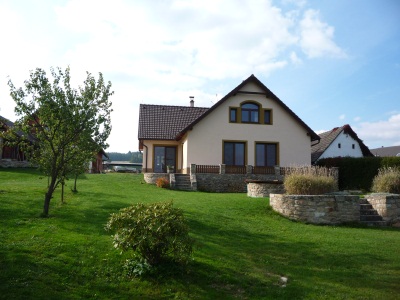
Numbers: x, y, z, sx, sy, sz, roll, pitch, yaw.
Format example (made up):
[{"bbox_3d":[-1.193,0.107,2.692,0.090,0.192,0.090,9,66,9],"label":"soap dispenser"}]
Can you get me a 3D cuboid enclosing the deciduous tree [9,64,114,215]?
[{"bbox_3d":[-3.959,-0.276,9.845,2.950,4.220,2.800,1,-4,0],"label":"deciduous tree"}]

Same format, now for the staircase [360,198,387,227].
[{"bbox_3d":[5.300,2.013,11.284,0.880,0.750,1.300,1,-4,-4],"label":"staircase"}]

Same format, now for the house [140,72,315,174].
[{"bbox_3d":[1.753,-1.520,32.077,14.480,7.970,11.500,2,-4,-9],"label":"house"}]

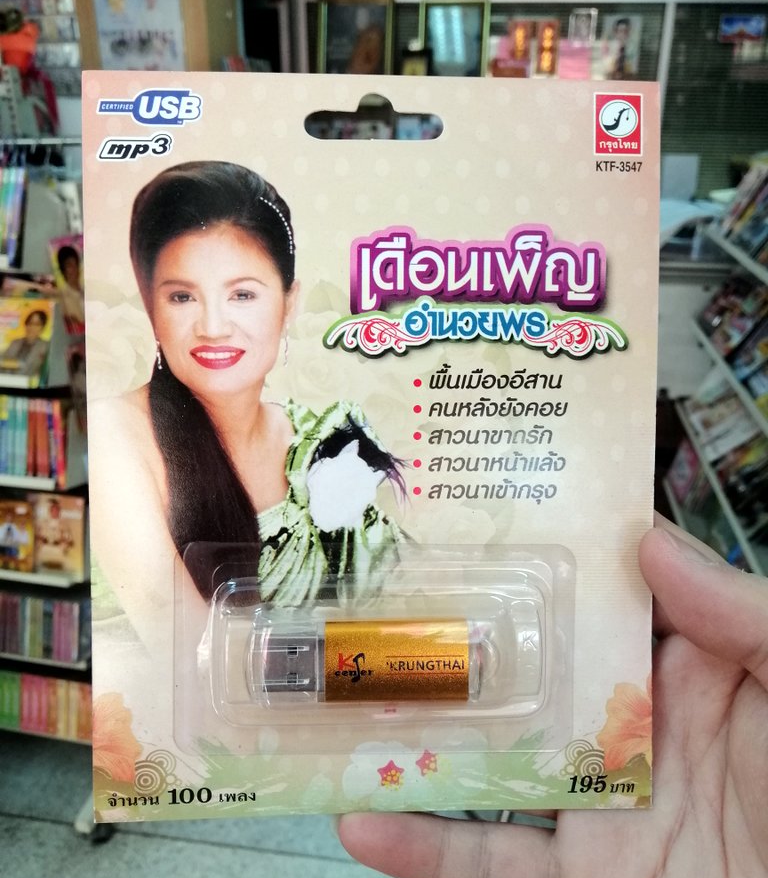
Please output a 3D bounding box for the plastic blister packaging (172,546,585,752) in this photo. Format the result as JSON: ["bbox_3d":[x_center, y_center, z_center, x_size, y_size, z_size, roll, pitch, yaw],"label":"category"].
[{"bbox_3d":[-0.001,0.049,0.172,0.092,0.050,0.013,0,2,-3],"label":"plastic blister packaging"}]

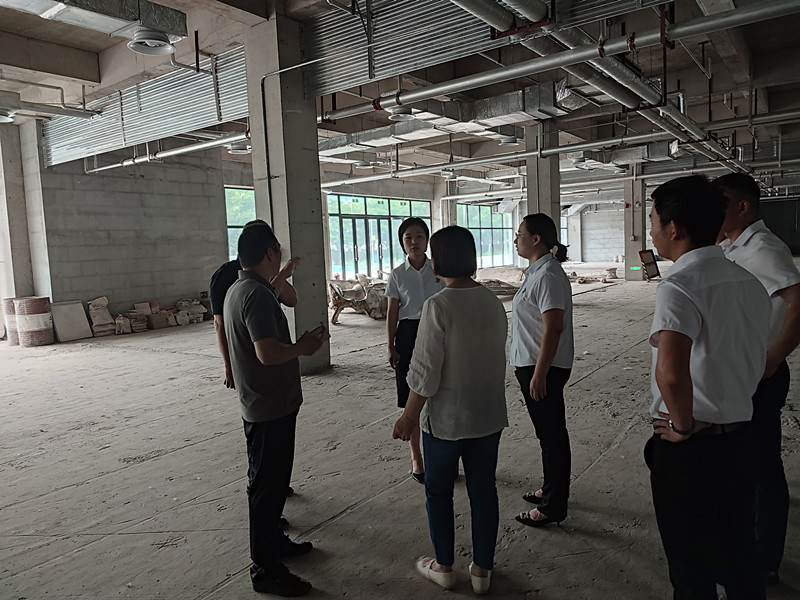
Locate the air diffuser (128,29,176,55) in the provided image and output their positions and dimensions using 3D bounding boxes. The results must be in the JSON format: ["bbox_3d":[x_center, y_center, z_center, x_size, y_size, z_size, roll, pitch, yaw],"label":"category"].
[{"bbox_3d":[-2.453,-2.568,5.687,0.440,0.160,0.440,1,7,36],"label":"air diffuser"}]

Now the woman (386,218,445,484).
[{"bbox_3d":[0.145,0.328,3.749,0.430,1.690,0.320,-3,5,0],"label":"woman"}]

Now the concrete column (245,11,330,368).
[{"bbox_3d":[-1.387,-1.231,7.311,0.644,4.278,0.574,1,7,36],"label":"concrete column"}]

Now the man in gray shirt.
[{"bbox_3d":[-0.576,0.476,2.689,0.460,1.654,0.500,-4,5,-13],"label":"man in gray shirt"}]

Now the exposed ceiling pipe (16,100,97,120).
[{"bbox_3d":[-5.161,-2.843,8.743,0.110,0.110,1.150,1,7,36],"label":"exposed ceiling pipe"}]

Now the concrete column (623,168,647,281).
[{"bbox_3d":[8.228,-2.835,20.133,0.644,4.278,0.574,1,7,36],"label":"concrete column"}]

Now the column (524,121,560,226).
[{"bbox_3d":[3.392,-2.034,13.743,0.644,4.278,0.574,1,7,36],"label":"column"}]

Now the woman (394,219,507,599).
[{"bbox_3d":[0.201,0.481,2.570,0.520,1.593,0.350,-4,5,-12],"label":"woman"}]

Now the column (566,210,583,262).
[{"bbox_3d":[11.544,-4.447,37.627,0.856,4.000,0.654,1,7,36],"label":"column"}]

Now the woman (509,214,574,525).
[{"bbox_3d":[0.775,0.366,3.171,0.360,1.665,0.440,-2,5,9],"label":"woman"}]

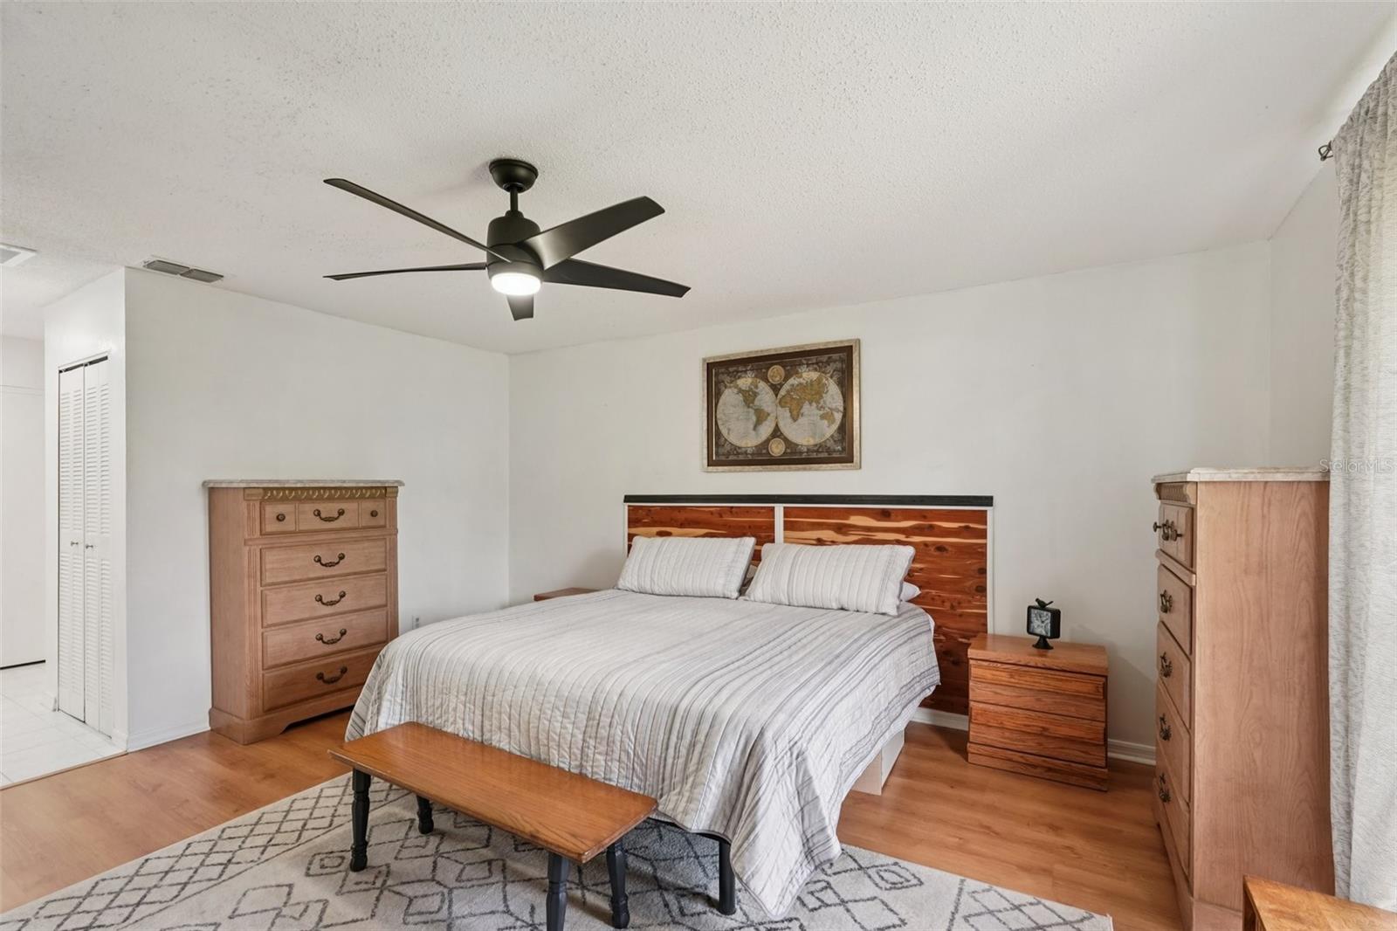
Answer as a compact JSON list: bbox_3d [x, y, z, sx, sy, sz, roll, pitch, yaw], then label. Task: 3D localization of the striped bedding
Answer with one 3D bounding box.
[{"bbox_3d":[-0.099,0.981,2.901,2.110,0.480,1.970,-1,-2,30],"label":"striped bedding"}]

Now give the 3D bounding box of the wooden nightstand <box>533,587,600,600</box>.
[{"bbox_3d":[-0.863,1.214,4.512,0.560,0.543,0.390,-1,-2,30],"label":"wooden nightstand"}]

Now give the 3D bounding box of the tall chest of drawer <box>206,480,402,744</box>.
[{"bbox_3d":[-2.330,0.791,3.751,0.420,1.375,0.925,-1,-2,30],"label":"tall chest of drawer"}]

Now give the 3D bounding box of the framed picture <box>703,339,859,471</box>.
[{"bbox_3d":[0.501,-0.351,3.969,1.078,0.775,0.035,-1,-2,30],"label":"framed picture"}]

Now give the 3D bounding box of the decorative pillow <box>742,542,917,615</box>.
[{"bbox_3d":[0.709,0.617,3.418,0.860,0.150,0.440,-1,43,30],"label":"decorative pillow"}]

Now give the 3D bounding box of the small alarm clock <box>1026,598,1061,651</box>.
[{"bbox_3d":[1.681,0.765,3.028,0.090,0.245,0.135,0,-2,-25],"label":"small alarm clock"}]

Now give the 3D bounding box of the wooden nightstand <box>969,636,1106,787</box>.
[{"bbox_3d":[1.643,1.159,3.017,0.562,0.543,0.395,-1,-2,30],"label":"wooden nightstand"}]

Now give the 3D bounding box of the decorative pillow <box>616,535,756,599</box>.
[{"bbox_3d":[-0.080,0.639,3.882,0.860,0.150,0.440,-1,43,30],"label":"decorative pillow"}]

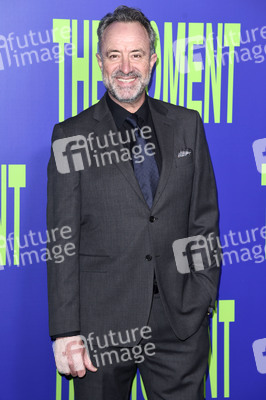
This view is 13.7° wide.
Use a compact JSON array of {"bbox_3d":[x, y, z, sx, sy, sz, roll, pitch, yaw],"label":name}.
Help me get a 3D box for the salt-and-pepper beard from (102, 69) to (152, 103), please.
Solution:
[{"bbox_3d":[-0.015,-0.322,3.120,0.140,0.095,0.100,-1,6,-1],"label":"salt-and-pepper beard"}]

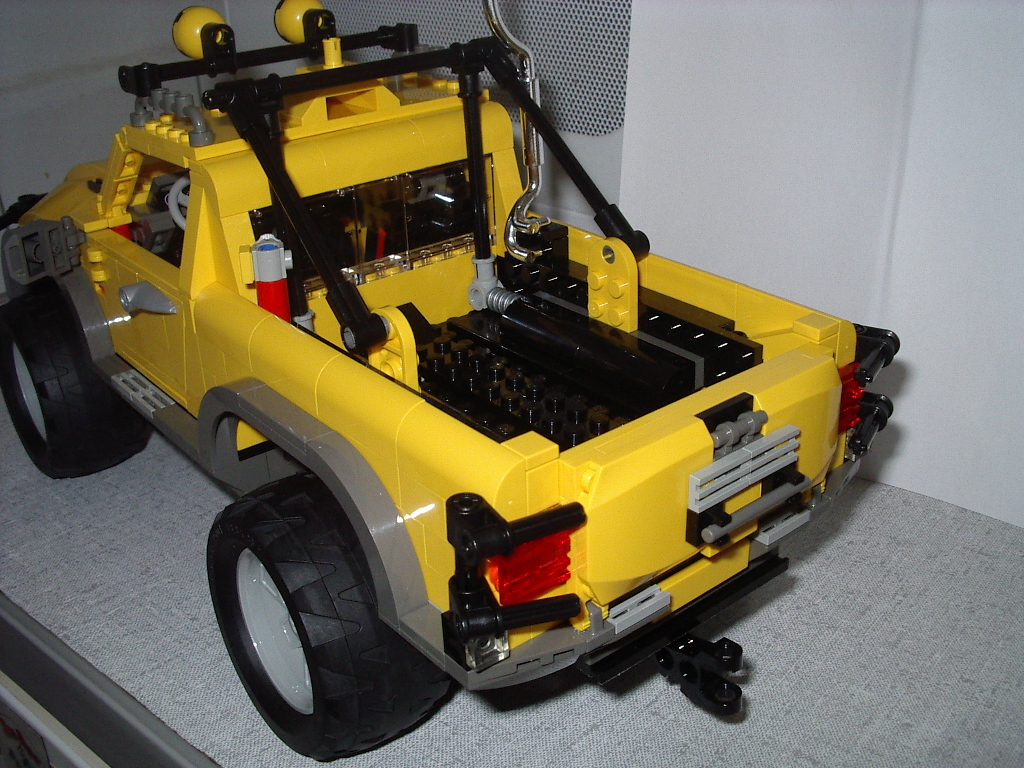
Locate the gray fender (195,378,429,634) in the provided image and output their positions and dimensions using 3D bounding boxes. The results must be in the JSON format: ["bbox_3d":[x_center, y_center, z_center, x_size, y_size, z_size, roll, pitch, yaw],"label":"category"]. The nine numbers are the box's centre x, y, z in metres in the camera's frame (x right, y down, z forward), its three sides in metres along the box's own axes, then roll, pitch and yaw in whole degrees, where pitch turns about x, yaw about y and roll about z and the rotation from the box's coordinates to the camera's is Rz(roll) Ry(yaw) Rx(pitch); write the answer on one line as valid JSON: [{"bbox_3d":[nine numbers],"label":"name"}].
[{"bbox_3d":[-0.050,0.021,0.262,0.009,0.031,0.094,-21,32,-34],"label":"gray fender"}]

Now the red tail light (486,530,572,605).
[{"bbox_3d":[0.003,0.034,0.229,0.018,0.018,0.008,-21,32,-34],"label":"red tail light"}]

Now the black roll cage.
[{"bbox_3d":[-0.036,-0.062,0.319,0.104,0.072,0.117,-21,32,-34],"label":"black roll cage"}]

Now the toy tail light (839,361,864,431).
[{"bbox_3d":[0.080,0.004,0.285,0.018,0.018,0.008,-21,32,-34],"label":"toy tail light"}]

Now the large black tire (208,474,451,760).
[{"bbox_3d":[-0.046,0.056,0.279,0.034,0.069,0.069,-21,32,-34],"label":"large black tire"}]

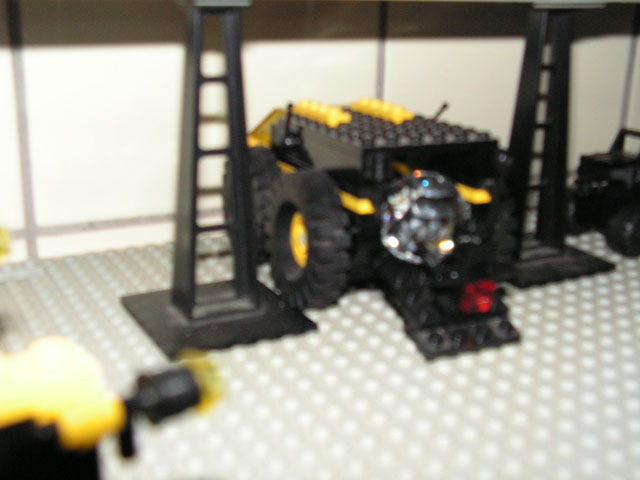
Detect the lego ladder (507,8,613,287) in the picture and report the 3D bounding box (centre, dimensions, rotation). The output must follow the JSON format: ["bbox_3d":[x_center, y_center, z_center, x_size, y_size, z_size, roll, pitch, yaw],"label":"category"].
[{"bbox_3d":[0.087,-0.038,0.310,0.048,0.097,0.048,-8,20,-27],"label":"lego ladder"}]

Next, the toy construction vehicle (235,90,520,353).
[{"bbox_3d":[0.022,-0.015,0.289,0.078,0.065,0.126,-7,19,-23],"label":"toy construction vehicle"}]

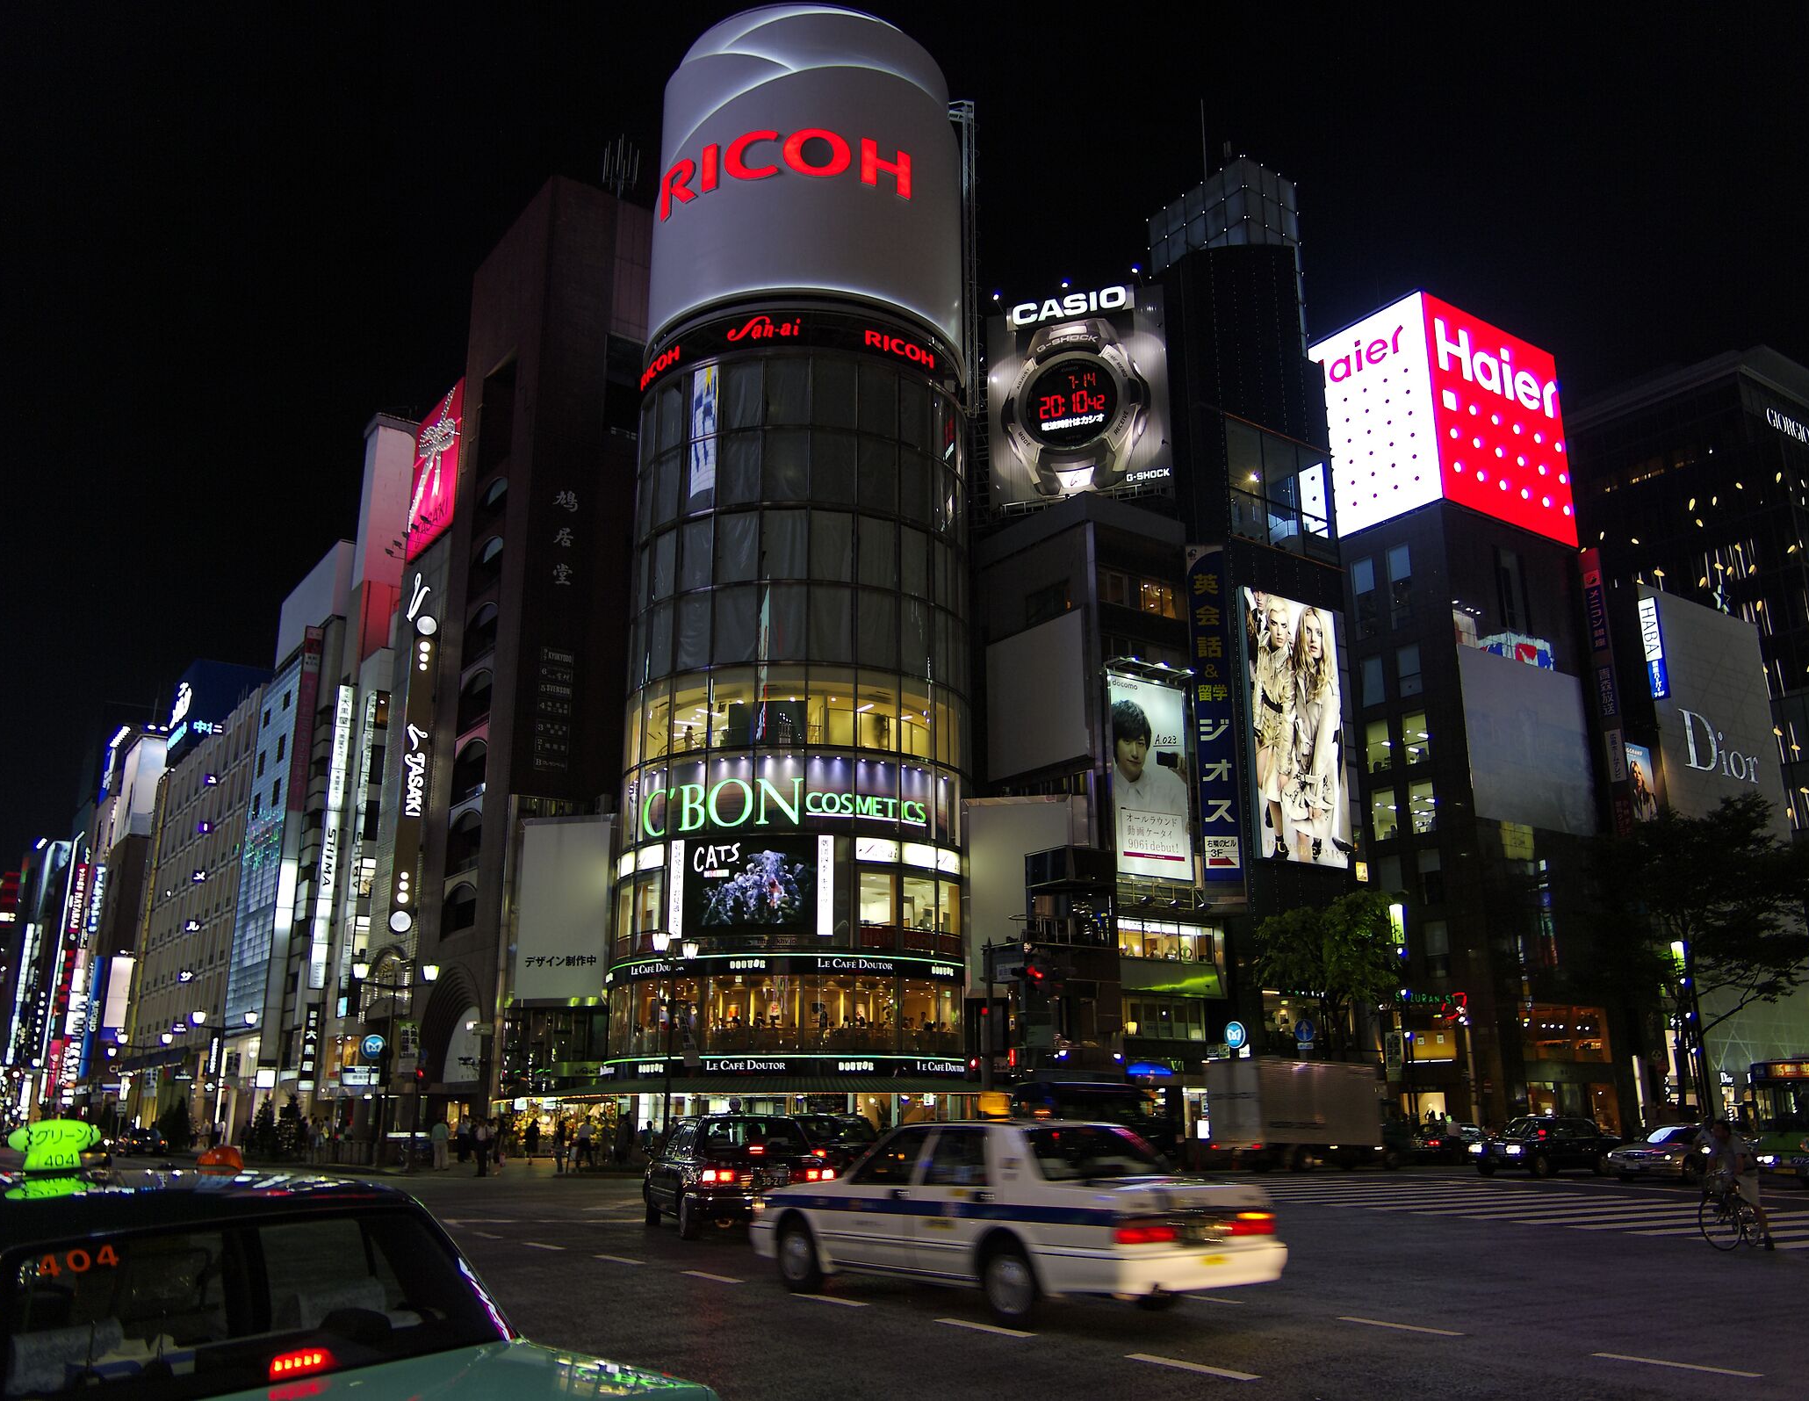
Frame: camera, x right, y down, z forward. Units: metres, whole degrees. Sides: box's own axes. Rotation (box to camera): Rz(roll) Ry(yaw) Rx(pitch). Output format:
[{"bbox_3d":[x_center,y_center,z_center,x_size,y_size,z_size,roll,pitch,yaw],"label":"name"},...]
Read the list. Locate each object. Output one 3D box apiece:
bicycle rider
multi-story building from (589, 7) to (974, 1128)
[{"bbox_3d":[10.035,5.770,16.878,0.620,1.520,1.600,-16,-23,42],"label":"bicycle rider"},{"bbox_3d":[-4.022,-7.185,54.408,12.570,48.000,12.570,0,-17,0],"label":"multi-story building"}]

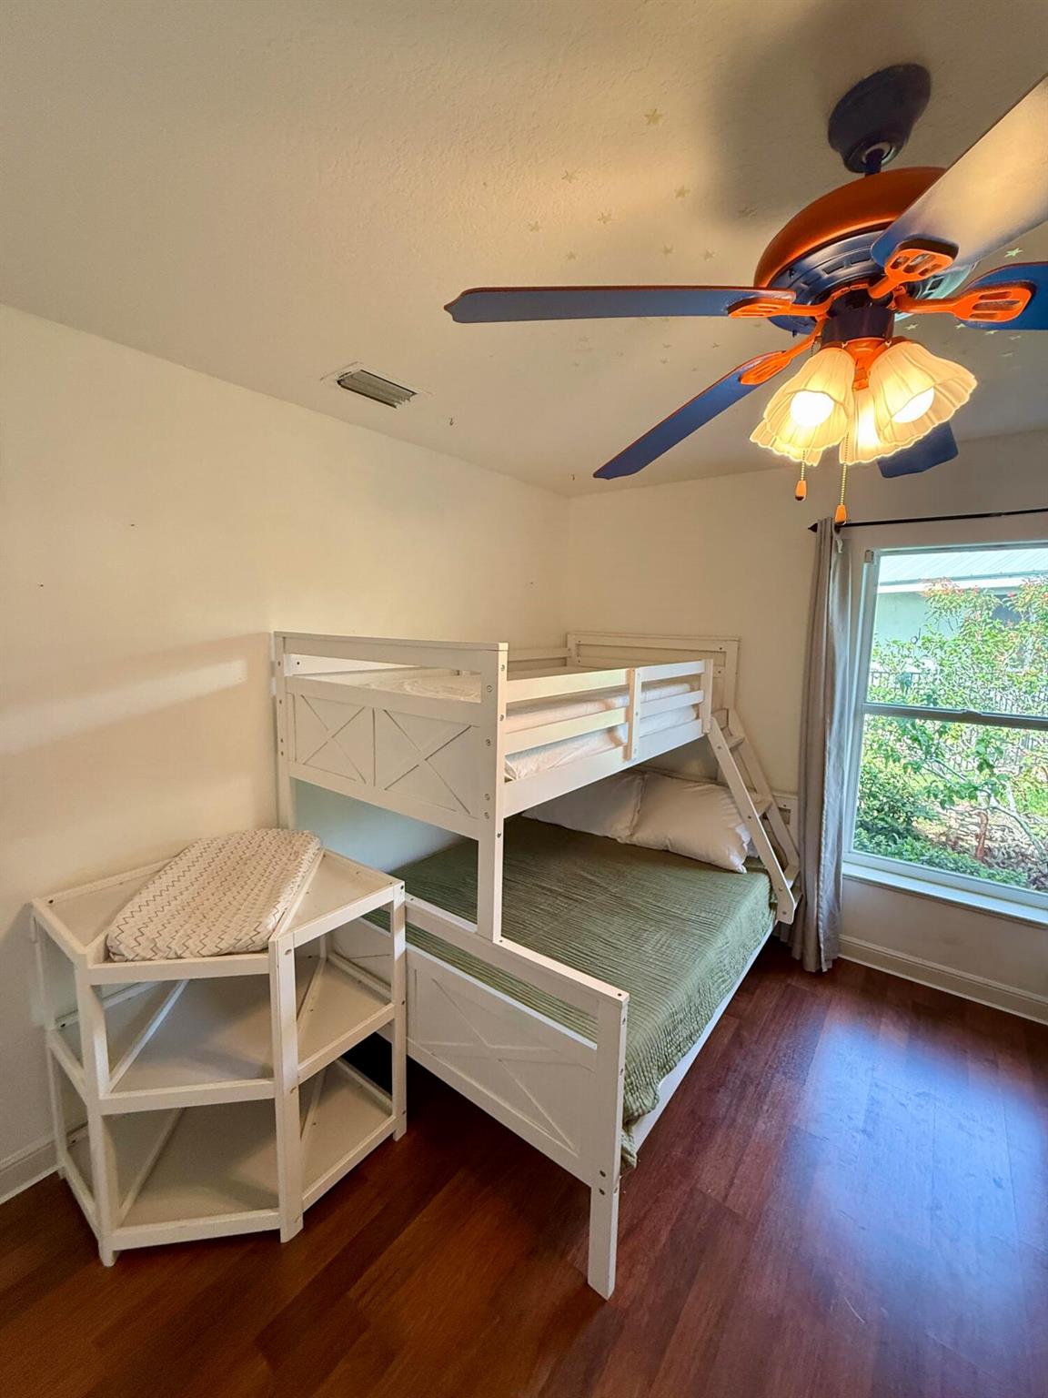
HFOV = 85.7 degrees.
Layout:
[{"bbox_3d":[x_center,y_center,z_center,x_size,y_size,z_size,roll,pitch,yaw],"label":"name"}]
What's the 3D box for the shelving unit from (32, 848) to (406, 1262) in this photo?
[{"bbox_3d":[-0.905,0.987,1.837,1.023,0.874,0.794,0,8,-8],"label":"shelving unit"}]

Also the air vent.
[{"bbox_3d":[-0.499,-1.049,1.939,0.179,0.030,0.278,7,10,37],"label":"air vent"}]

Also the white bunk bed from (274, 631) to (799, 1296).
[{"bbox_3d":[0.277,0.542,2.499,1.499,1.619,1.976,7,10,37],"label":"white bunk bed"}]

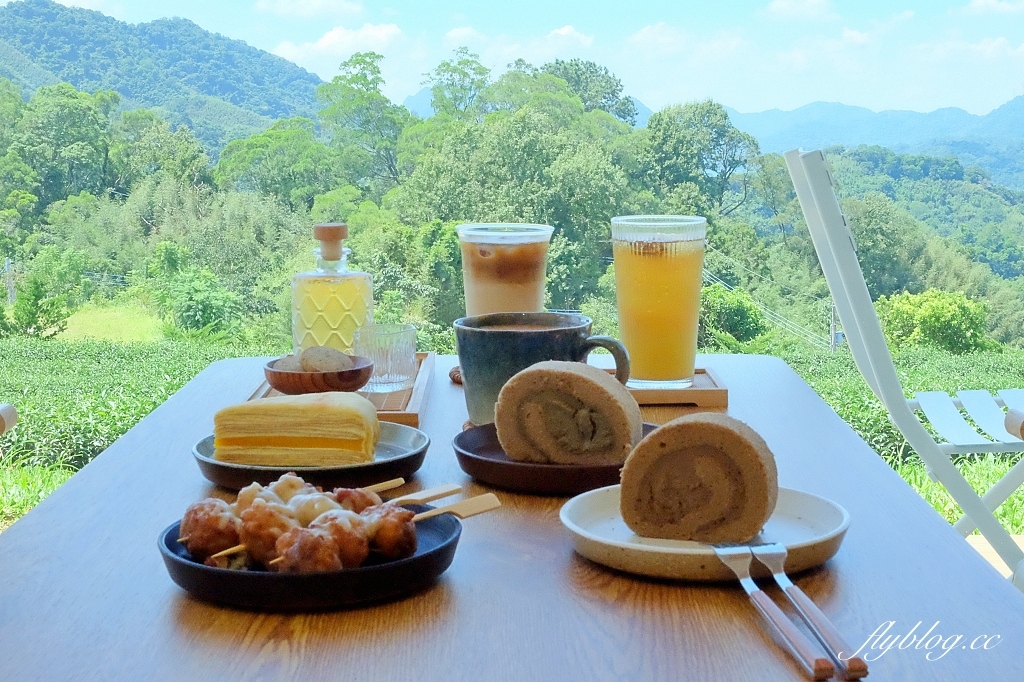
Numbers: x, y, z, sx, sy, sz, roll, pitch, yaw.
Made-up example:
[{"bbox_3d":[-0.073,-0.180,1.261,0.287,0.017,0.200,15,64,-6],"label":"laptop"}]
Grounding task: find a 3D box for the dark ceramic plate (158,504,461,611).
[{"bbox_3d":[-0.107,0.110,0.718,0.160,0.022,0.160,0,9,0],"label":"dark ceramic plate"}]

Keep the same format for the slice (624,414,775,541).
[{"bbox_3d":[0.105,0.076,0.751,0.083,0.067,0.029,3,10,21],"label":"slice"}]

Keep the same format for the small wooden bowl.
[{"bbox_3d":[-0.163,0.030,1.136,0.093,0.024,0.093,0,9,0],"label":"small wooden bowl"}]

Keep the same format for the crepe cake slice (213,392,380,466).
[{"bbox_3d":[-0.150,0.060,0.931,0.112,0.042,0.058,-1,9,-6],"label":"crepe cake slice"}]

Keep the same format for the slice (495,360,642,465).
[{"bbox_3d":[0.039,0.050,0.923,0.095,0.065,0.034,3,9,17],"label":"slice"}]

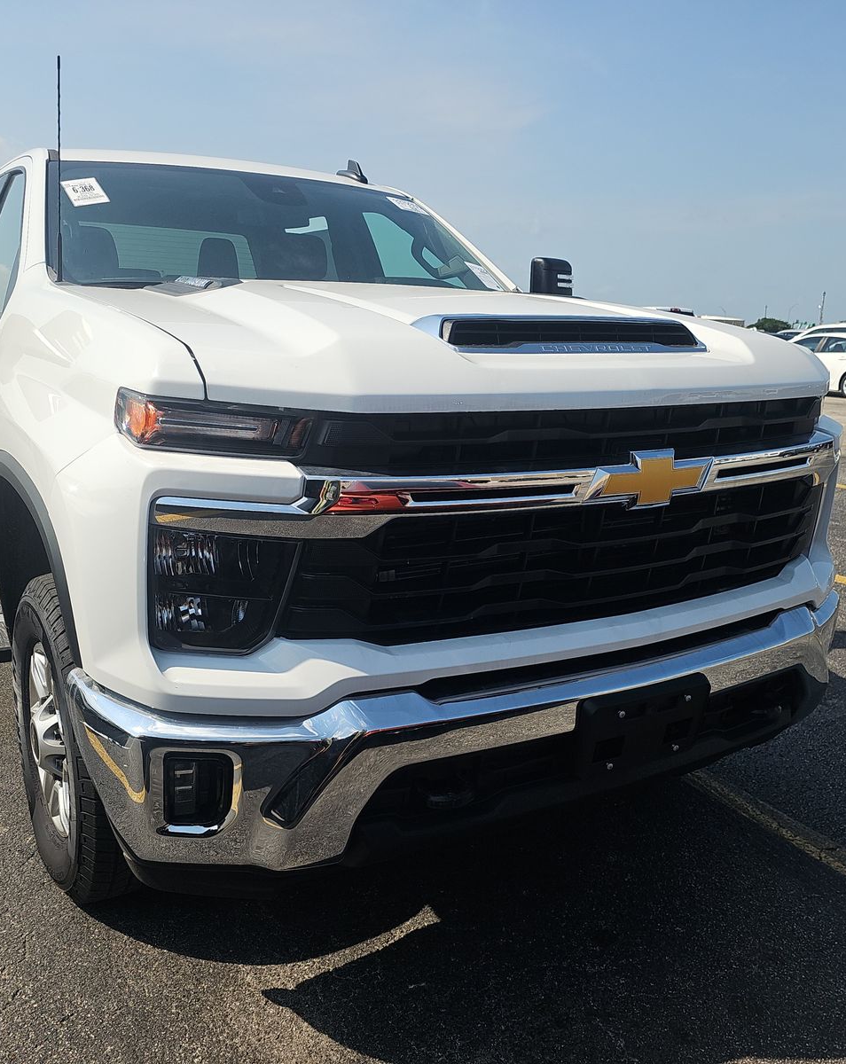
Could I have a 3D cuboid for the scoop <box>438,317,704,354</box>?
[{"bbox_3d":[0.324,-0.423,2.003,0.670,0.090,0.160,-6,15,-31],"label":"scoop"}]

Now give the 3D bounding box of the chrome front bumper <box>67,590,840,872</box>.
[{"bbox_3d":[0.339,0.334,2.107,2.050,0.310,0.450,-6,15,-30],"label":"chrome front bumper"}]

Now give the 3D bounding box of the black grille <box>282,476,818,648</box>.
[{"bbox_3d":[0.396,0.039,1.955,1.450,0.240,0.150,-6,15,-30],"label":"black grille"}]

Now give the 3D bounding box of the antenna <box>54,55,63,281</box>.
[{"bbox_3d":[-0.985,-0.980,2.555,0.020,0.581,0.020,-3,11,-31],"label":"antenna"}]

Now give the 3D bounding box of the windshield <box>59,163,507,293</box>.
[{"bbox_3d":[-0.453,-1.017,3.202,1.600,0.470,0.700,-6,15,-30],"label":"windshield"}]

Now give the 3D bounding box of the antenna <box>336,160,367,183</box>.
[{"bbox_3d":[-0.280,-1.463,3.804,0.065,0.080,0.170,-6,15,-30],"label":"antenna"}]

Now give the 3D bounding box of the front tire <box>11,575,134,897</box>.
[{"bbox_3d":[-0.784,0.465,2.312,0.265,0.820,0.820,-6,15,-31],"label":"front tire"}]

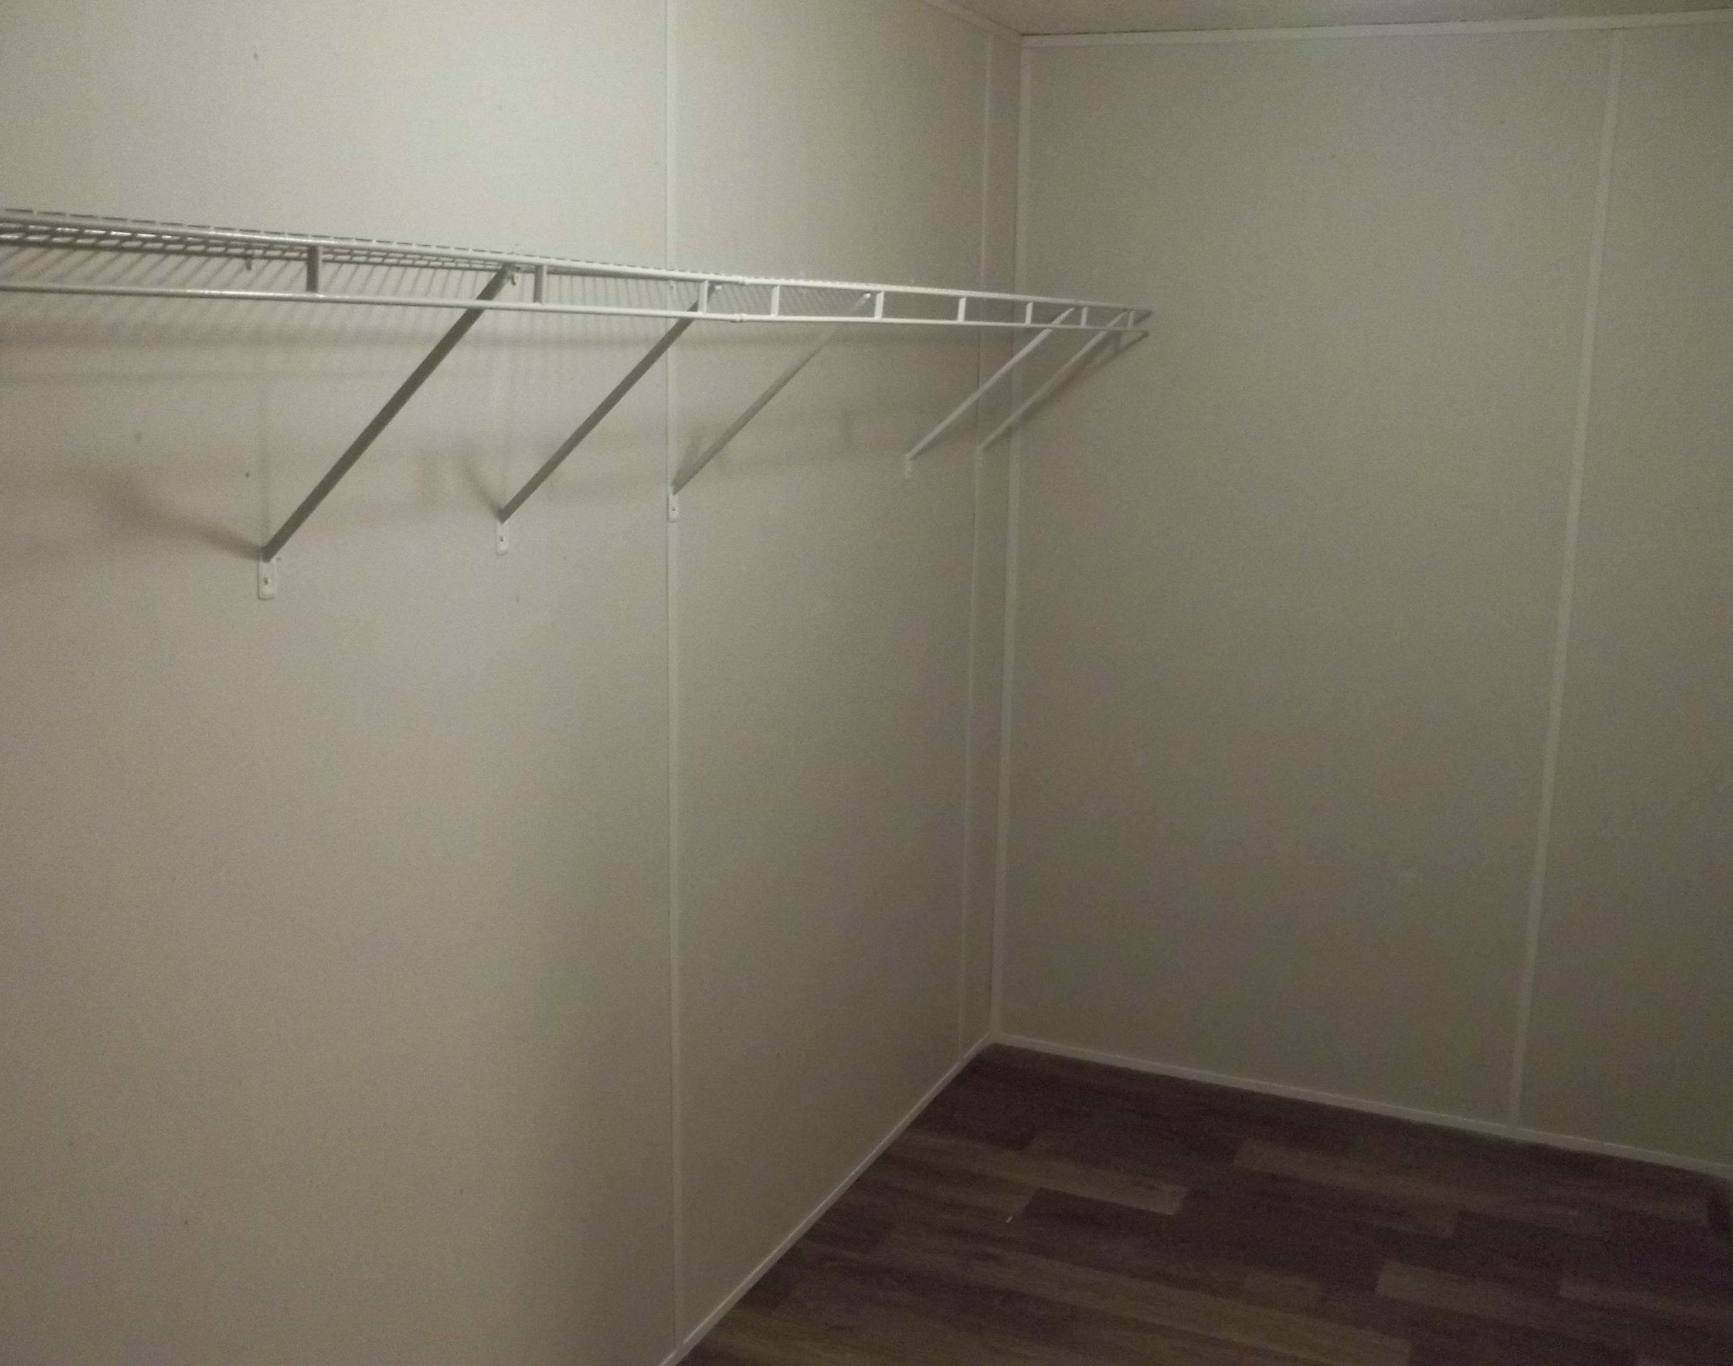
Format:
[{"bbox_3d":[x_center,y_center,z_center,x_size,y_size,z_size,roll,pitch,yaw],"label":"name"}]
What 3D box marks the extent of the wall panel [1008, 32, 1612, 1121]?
[{"bbox_3d":[0.836,-0.195,3.593,1.111,2.149,0.018,6,12,24],"label":"wall panel"}]

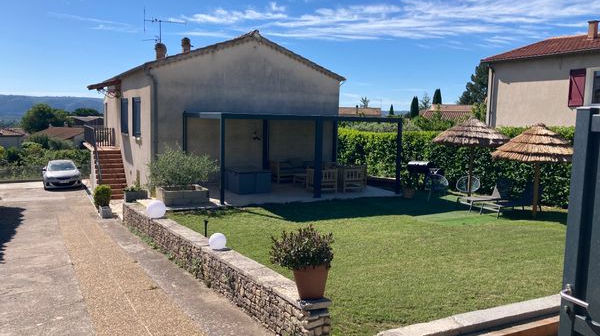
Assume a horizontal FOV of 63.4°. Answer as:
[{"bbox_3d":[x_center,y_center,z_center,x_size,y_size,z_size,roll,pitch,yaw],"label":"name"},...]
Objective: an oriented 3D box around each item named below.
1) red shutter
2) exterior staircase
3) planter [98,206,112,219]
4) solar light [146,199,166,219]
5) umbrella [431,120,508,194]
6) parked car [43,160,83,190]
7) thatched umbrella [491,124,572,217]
[{"bbox_3d":[10.117,-2.900,17.700,0.040,1.350,0.610,-1,7,-24],"label":"red shutter"},{"bbox_3d":[-8.096,0.255,20.816,1.100,1.861,2.766,-2,7,-28],"label":"exterior staircase"},{"bbox_3d":[-5.553,1.268,13.895,0.310,0.320,0.310,-2,7,-28],"label":"planter"},{"bbox_3d":[-3.232,0.935,10.932,0.410,0.410,0.410,-2,7,-28],"label":"solar light"},{"bbox_3d":[5.204,-0.169,14.638,2.130,2.470,2.130,-2,7,-28],"label":"umbrella"},{"bbox_3d":[-13.863,0.308,28.119,1.840,1.480,4.450,-2,3,-29],"label":"parked car"},{"bbox_3d":[6.244,0.087,12.734,2.130,2.410,2.130,-2,7,-28],"label":"thatched umbrella"}]

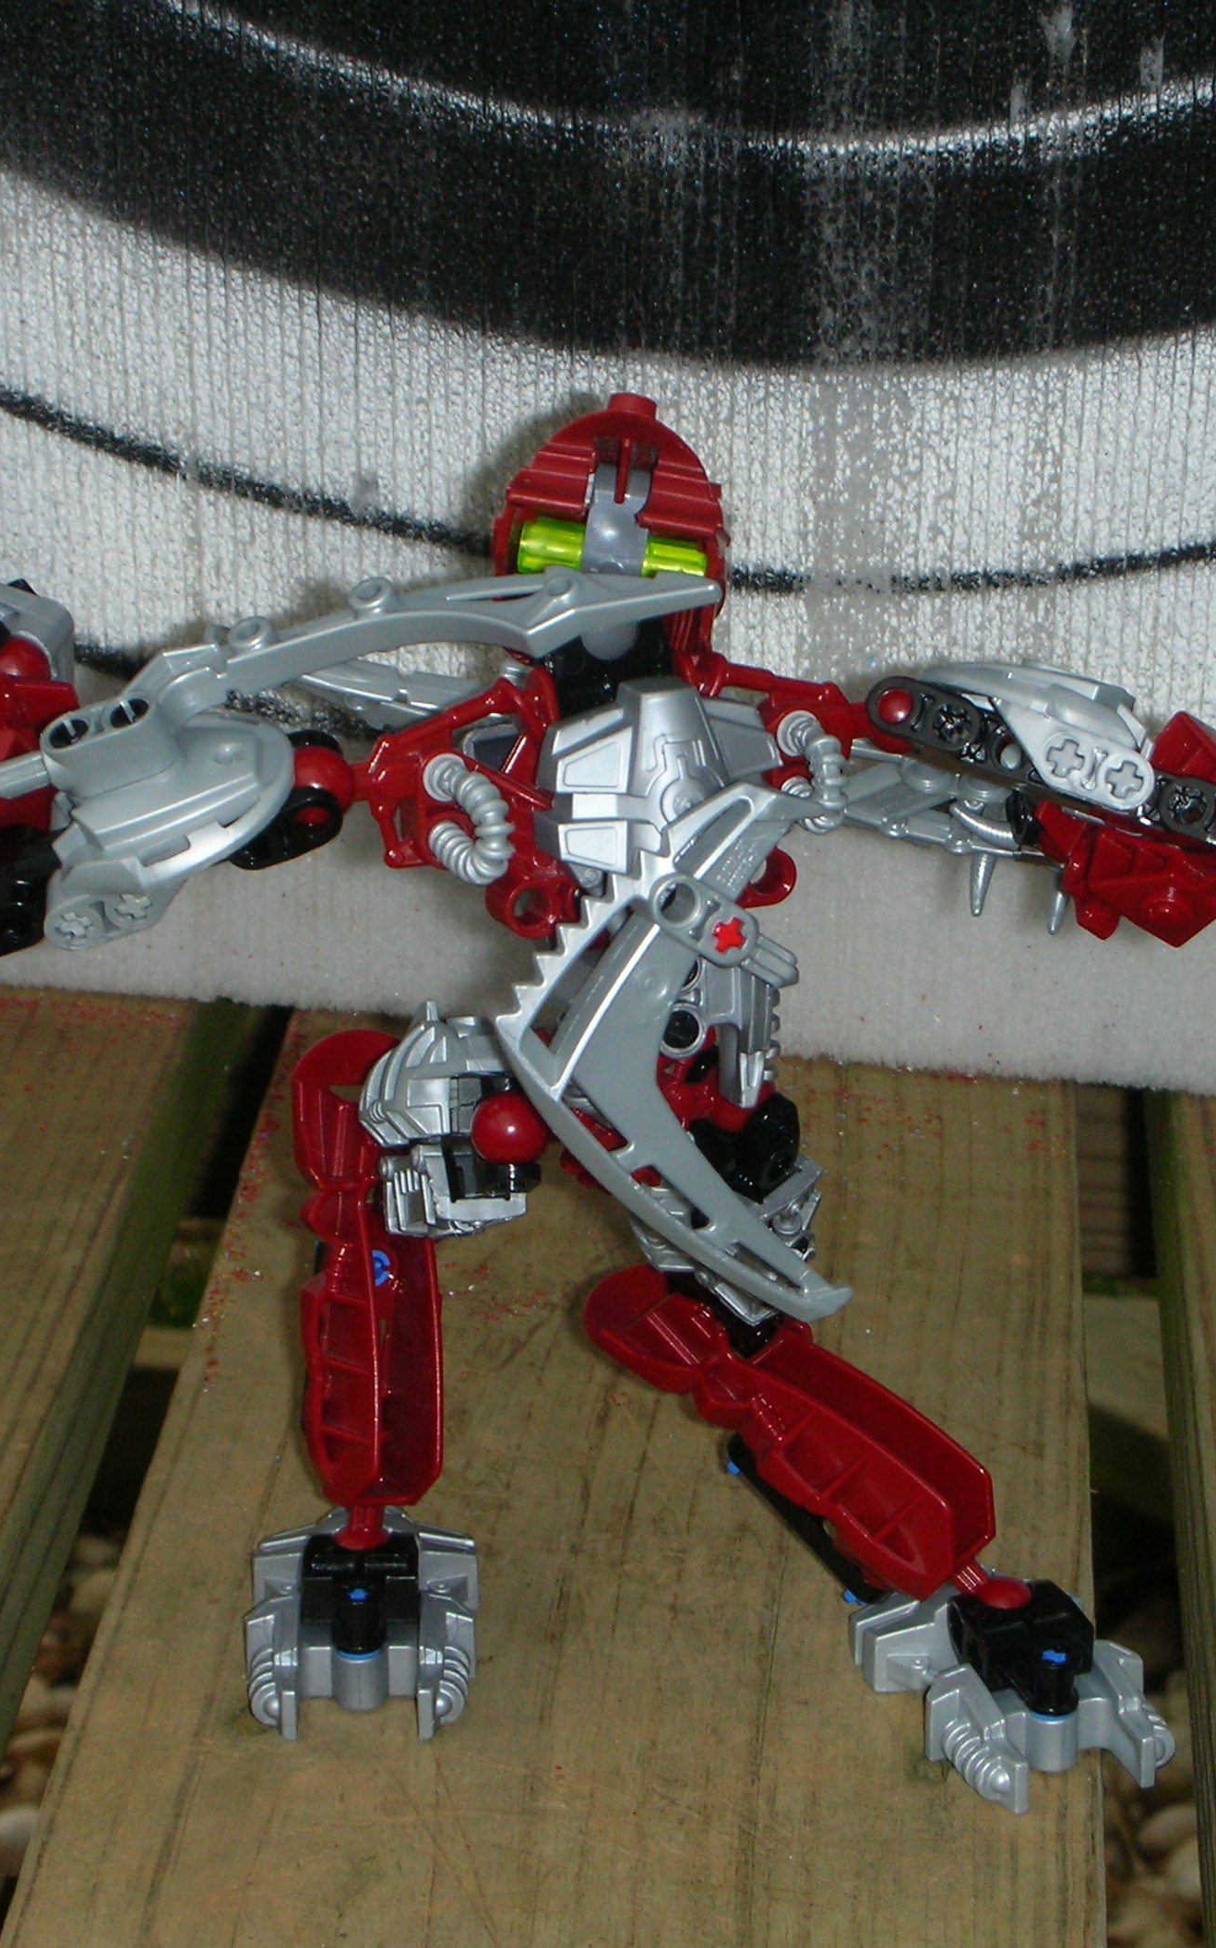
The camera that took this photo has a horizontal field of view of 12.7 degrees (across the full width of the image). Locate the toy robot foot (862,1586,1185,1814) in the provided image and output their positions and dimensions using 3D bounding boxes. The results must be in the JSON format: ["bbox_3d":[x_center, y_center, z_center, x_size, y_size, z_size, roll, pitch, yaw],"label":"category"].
[{"bbox_3d":[0.057,0.096,0.761,0.033,0.019,0.045,-8,23,-19],"label":"toy robot foot"}]

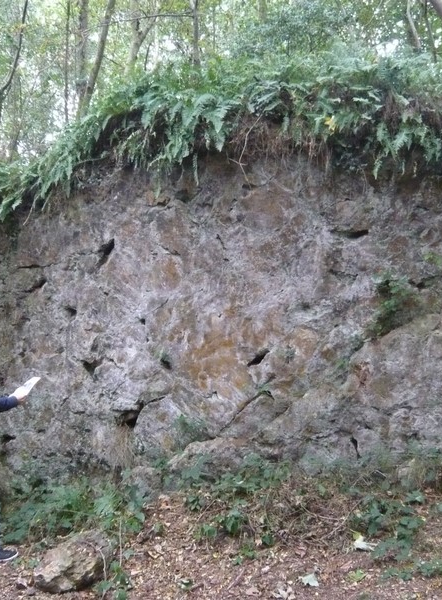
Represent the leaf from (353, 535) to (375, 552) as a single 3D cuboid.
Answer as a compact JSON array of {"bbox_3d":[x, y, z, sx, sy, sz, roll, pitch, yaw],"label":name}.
[{"bbox_3d":[1.060,1.802,4.780,0.160,0.060,0.150,-1,-3,12],"label":"leaf"}]

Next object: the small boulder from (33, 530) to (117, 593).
[{"bbox_3d":[-0.944,1.697,4.200,0.500,0.330,0.360,1,-3,-13],"label":"small boulder"}]

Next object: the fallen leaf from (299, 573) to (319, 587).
[{"bbox_3d":[0.572,1.805,4.180,0.130,0.040,0.120,0,-3,0],"label":"fallen leaf"}]

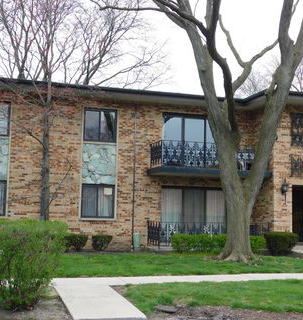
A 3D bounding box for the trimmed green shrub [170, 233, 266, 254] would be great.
[{"bbox_3d":[2.312,2.788,18.676,3.362,0.609,0.800,3,-5,-17],"label":"trimmed green shrub"}]

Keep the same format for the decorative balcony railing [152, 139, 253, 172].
[{"bbox_3d":[2.145,-0.068,20.201,4.141,0.884,1.320,3,-5,-17],"label":"decorative balcony railing"}]

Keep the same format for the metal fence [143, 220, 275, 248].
[{"bbox_3d":[2.082,2.675,19.948,4.158,0.854,1.320,3,-5,-17],"label":"metal fence"}]

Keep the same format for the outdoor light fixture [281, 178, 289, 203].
[{"bbox_3d":[4.751,1.143,19.820,0.210,0.927,0.280,3,-5,-16],"label":"outdoor light fixture"}]

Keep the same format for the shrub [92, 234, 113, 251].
[{"bbox_3d":[-1.720,2.863,19.260,0.717,0.534,0.685,3,-5,-16],"label":"shrub"}]

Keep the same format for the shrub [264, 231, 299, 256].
[{"bbox_3d":[4.434,2.828,18.903,1.184,0.778,1.100,3,-5,-17],"label":"shrub"}]

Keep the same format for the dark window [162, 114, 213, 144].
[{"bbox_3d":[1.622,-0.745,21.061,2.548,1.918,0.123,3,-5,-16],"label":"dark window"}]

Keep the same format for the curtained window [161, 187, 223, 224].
[{"bbox_3d":[1.582,2.080,20.622,2.592,2.082,0.120,3,-5,-17],"label":"curtained window"}]

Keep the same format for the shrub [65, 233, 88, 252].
[{"bbox_3d":[-2.478,2.742,18.472,0.769,0.589,0.720,3,-5,-17],"label":"shrub"}]

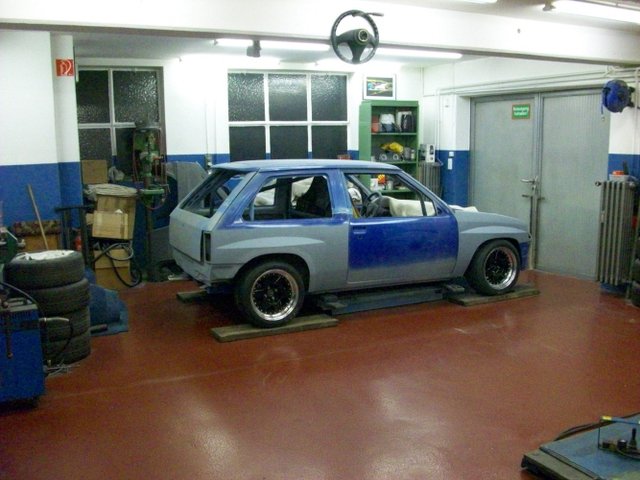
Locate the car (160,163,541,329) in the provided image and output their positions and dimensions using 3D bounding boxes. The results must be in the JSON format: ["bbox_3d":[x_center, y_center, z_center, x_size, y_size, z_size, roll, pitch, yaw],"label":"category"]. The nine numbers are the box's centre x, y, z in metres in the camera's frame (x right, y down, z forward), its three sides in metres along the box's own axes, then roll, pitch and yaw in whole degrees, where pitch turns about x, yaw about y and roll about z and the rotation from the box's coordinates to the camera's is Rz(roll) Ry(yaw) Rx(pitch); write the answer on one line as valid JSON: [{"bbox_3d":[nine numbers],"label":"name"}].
[{"bbox_3d":[0.359,-0.133,6.194,3.470,1.350,1.550,-5,10,-24],"label":"car"}]

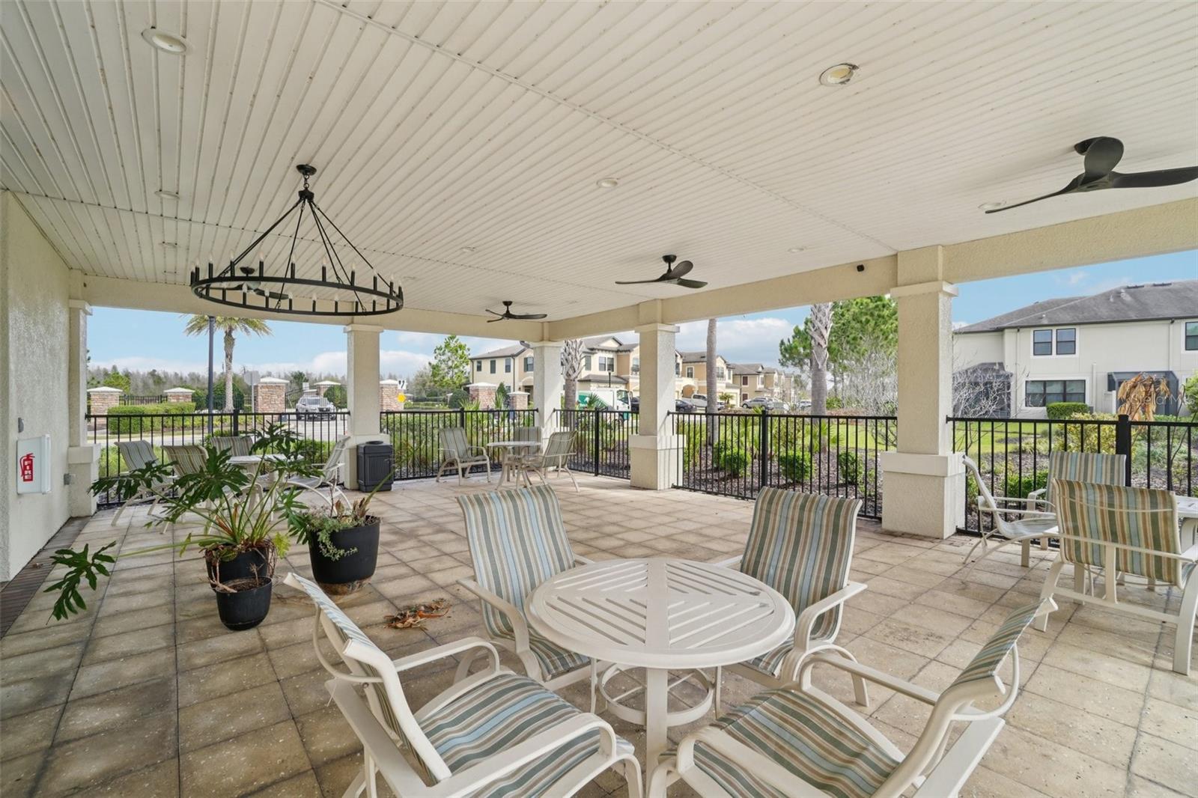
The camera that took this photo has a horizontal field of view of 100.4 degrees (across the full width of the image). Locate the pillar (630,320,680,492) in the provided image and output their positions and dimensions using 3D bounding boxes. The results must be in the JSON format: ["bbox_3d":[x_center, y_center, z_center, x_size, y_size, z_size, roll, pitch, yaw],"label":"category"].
[{"bbox_3d":[0.953,0.121,8.274,0.610,2.630,0.610,0,0,-41],"label":"pillar"}]

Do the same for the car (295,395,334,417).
[{"bbox_3d":[-20.768,0.690,36.600,1.880,1.700,4.600,0,0,-42],"label":"car"}]

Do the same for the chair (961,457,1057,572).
[{"bbox_3d":[3.481,1.020,4.160,0.740,0.980,0.620,0,0,35],"label":"chair"}]

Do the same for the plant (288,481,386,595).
[{"bbox_3d":[-2.013,1.051,3.852,0.660,0.770,0.580,0,0,-28],"label":"plant"}]

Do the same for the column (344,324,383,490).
[{"bbox_3d":[-3.829,0.107,8.228,0.610,2.630,0.610,0,0,-41],"label":"column"}]

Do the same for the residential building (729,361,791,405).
[{"bbox_3d":[33.508,-2.509,104.995,15.000,8.200,36.000,0,0,29],"label":"residential building"}]

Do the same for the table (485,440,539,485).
[{"bbox_3d":[-1.489,1.131,8.630,0.990,0.730,0.990,0,0,0],"label":"table"}]

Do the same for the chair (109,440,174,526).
[{"bbox_3d":[-5.339,0.994,6.090,0.720,0.980,0.620,0,0,5],"label":"chair"}]

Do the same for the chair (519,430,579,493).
[{"bbox_3d":[-0.850,1.010,8.080,0.650,0.980,0.820,0,0,-44],"label":"chair"}]

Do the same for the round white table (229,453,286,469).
[{"bbox_3d":[-4.259,1.122,6.500,0.960,0.730,0.960,0,0,-41],"label":"round white table"}]

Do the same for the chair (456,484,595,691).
[{"bbox_3d":[-0.240,0.995,2.380,0.650,0.980,0.820,0,0,-38],"label":"chair"}]

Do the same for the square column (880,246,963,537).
[{"bbox_3d":[3.610,-0.080,5.602,0.610,3.060,0.610,0,0,-41],"label":"square column"}]

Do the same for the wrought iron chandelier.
[{"bbox_3d":[-2.129,-1.192,3.650,1.330,0.985,1.330,0,0,-41],"label":"wrought iron chandelier"}]

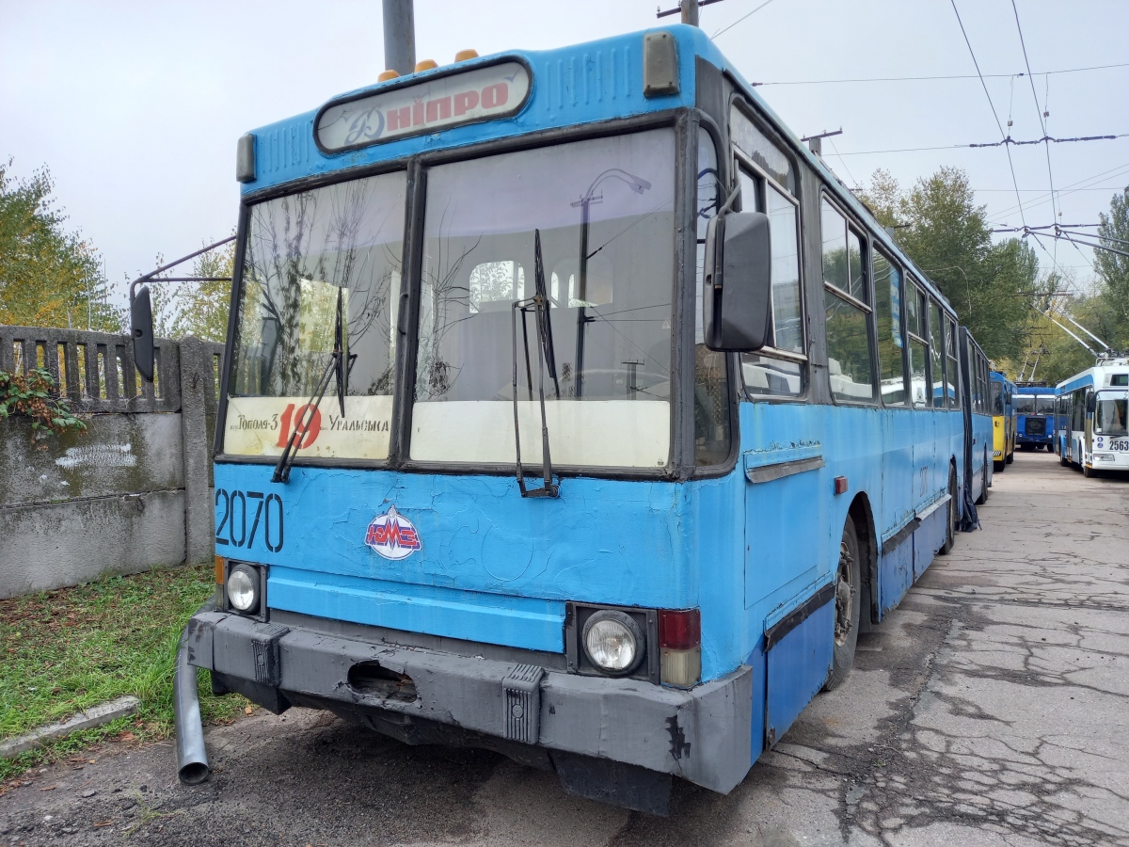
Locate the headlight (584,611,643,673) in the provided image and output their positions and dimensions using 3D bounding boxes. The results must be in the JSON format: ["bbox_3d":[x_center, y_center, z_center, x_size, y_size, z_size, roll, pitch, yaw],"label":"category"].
[{"bbox_3d":[0.160,0.724,2.700,0.210,0.210,0.110,0,1,30],"label":"headlight"}]

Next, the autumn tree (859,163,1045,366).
[{"bbox_3d":[23.700,-7.300,50.000,10.500,16.900,10.000,0,1,30],"label":"autumn tree"}]

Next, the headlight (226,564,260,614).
[{"bbox_3d":[-1.426,0.733,3.620,0.210,0.210,0.110,0,1,30],"label":"headlight"}]

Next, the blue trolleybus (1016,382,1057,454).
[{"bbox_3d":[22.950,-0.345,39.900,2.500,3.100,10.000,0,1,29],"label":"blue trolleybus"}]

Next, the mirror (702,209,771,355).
[{"bbox_3d":[0.516,-0.422,2.430,0.200,0.410,0.090,0,1,16],"label":"mirror"}]

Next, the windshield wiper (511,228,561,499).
[{"bbox_3d":[-0.091,-0.220,2.840,0.200,0.950,0.080,0,-5,30],"label":"windshield wiper"}]

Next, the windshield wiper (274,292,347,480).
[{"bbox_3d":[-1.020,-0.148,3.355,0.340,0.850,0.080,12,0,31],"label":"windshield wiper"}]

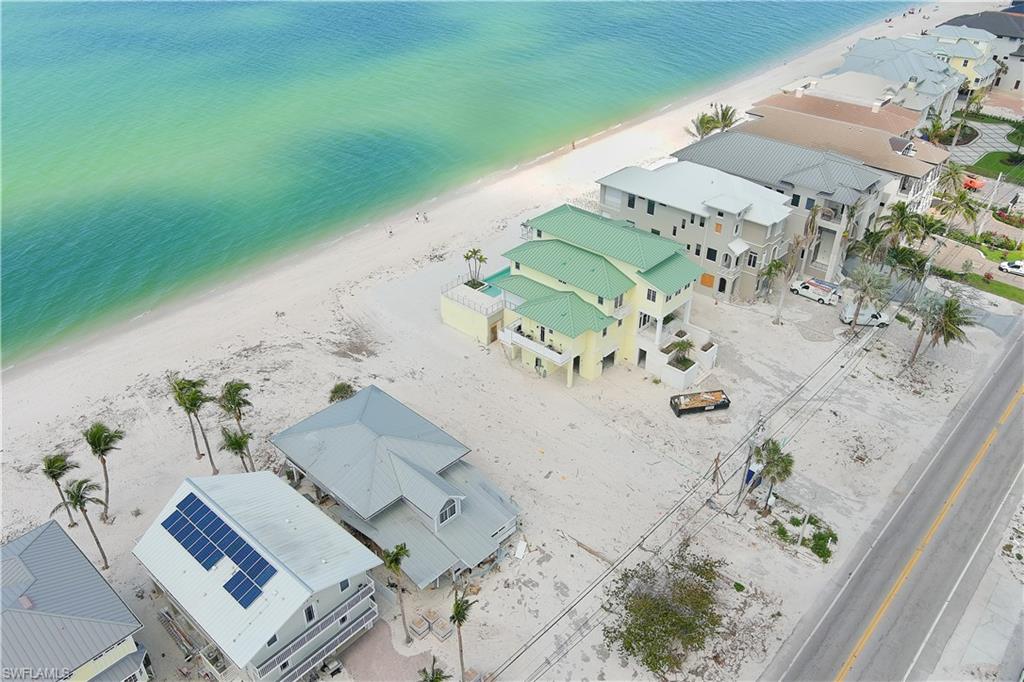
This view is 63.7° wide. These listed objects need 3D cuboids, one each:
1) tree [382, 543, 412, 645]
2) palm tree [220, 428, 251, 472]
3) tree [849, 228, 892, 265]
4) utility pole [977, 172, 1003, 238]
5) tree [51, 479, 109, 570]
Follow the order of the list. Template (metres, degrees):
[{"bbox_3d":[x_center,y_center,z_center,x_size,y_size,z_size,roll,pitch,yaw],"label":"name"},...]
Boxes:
[{"bbox_3d":[-8.296,19.354,62.409,2.400,11.000,2.400,0,33,0],"label":"tree"},{"bbox_3d":[-27.180,11.900,84.450,3.400,6.870,3.400,-2,32,0],"label":"palm tree"},{"bbox_3d":[53.040,-13.210,121.170,6.000,6.400,6.000,-2,32,0],"label":"tree"},{"bbox_3d":[72.005,-20.460,124.586,0.450,10.700,0.450,26,42,35],"label":"utility pole"},{"bbox_3d":[-35.136,15.618,68.973,4.500,10.100,4.200,0,33,0],"label":"tree"}]

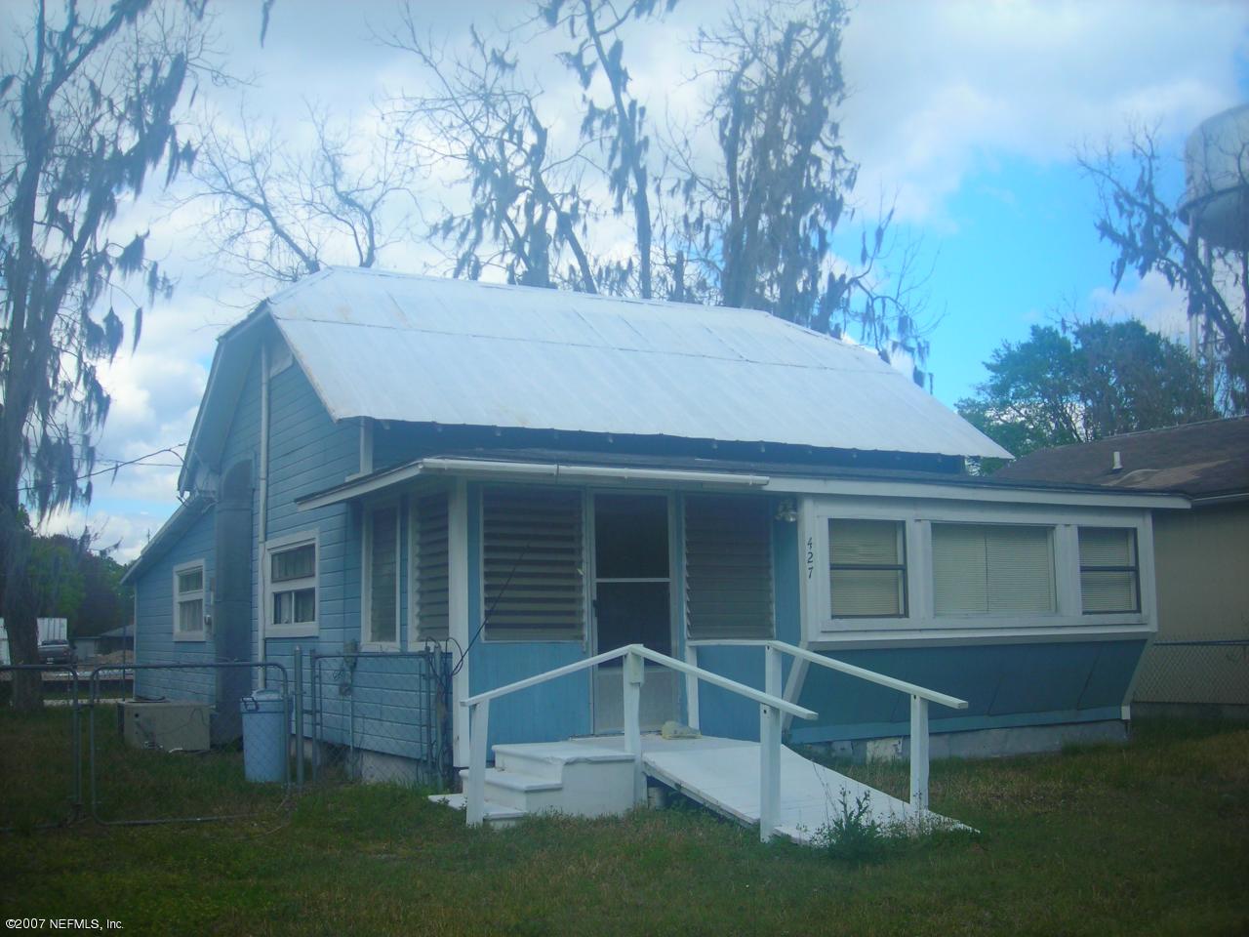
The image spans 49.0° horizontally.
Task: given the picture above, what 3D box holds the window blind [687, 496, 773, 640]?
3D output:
[{"bbox_3d":[0.960,0.908,12.455,0.952,1.293,0.083,3,-8,-29],"label":"window blind"}]

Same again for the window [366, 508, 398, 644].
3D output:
[{"bbox_3d":[-2.191,0.968,12.526,0.073,1.243,0.780,3,-8,-29],"label":"window"}]

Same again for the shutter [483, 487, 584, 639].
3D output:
[{"bbox_3d":[-0.762,0.805,11.497,0.936,1.269,0.083,3,-8,-29],"label":"shutter"}]

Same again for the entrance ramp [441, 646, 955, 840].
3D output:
[{"bbox_3d":[0.257,1.846,9.693,2.725,1.227,3.713,3,-8,-29],"label":"entrance ramp"}]

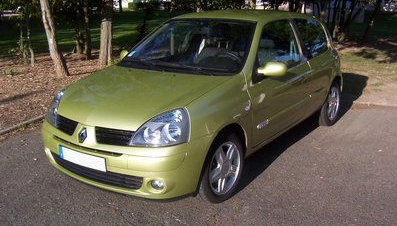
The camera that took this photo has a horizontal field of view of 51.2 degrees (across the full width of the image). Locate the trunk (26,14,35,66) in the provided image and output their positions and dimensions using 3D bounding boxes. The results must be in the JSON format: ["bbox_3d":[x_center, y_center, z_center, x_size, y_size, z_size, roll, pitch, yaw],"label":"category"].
[{"bbox_3d":[-4.340,-1.889,10.696,0.130,1.327,0.120,-3,14,-22],"label":"trunk"}]

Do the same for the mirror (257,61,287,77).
[{"bbox_3d":[0.627,-0.366,3.409,0.220,0.130,0.125,9,18,35],"label":"mirror"}]

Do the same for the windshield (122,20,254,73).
[{"bbox_3d":[-0.069,-0.642,3.865,1.420,0.140,0.820,9,49,35],"label":"windshield"}]

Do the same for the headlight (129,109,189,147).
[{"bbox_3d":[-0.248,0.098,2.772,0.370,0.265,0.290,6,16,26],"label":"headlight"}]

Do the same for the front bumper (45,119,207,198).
[{"bbox_3d":[-0.693,0.323,3.203,1.630,0.470,0.540,9,18,35],"label":"front bumper"}]

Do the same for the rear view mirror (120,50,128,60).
[{"bbox_3d":[-0.763,-0.586,4.397,0.220,0.130,0.125,9,18,35],"label":"rear view mirror"}]

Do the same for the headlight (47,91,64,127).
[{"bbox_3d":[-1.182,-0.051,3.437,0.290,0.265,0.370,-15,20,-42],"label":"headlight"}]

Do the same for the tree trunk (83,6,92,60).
[{"bbox_3d":[-3.181,-2.295,11.838,0.190,1.507,0.180,-3,14,-15],"label":"tree trunk"}]

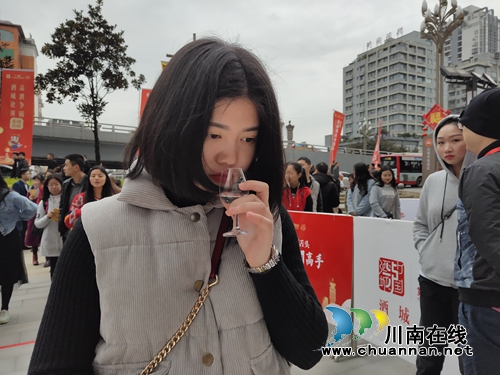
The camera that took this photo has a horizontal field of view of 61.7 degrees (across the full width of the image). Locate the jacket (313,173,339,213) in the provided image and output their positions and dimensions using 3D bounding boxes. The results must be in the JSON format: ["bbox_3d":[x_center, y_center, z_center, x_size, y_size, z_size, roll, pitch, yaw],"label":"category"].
[{"bbox_3d":[1.063,0.155,5.900,0.500,0.720,0.320,0,0,20],"label":"jacket"}]

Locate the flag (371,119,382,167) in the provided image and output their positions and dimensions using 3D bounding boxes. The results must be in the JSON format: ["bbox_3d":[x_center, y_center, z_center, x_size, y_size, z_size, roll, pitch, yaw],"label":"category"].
[{"bbox_3d":[4.548,-1.611,15.000,0.420,1.750,0.150,3,0,17],"label":"flag"}]

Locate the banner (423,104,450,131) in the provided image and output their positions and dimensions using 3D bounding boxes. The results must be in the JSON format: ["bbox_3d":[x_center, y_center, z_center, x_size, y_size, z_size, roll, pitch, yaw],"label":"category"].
[{"bbox_3d":[8.027,-3.008,18.000,1.150,1.150,0.120,0,0,30],"label":"banner"}]

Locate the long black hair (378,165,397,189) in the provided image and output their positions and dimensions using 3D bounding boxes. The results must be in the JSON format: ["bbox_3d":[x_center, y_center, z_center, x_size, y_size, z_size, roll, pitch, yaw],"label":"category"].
[{"bbox_3d":[1.580,-0.122,4.850,0.230,0.280,0.220,0,0,16],"label":"long black hair"}]

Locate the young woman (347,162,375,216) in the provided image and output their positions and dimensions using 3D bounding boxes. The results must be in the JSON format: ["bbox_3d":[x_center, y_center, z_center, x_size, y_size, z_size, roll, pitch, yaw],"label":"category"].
[{"bbox_3d":[1.293,0.550,4.900,0.350,1.660,0.470,0,0,-30],"label":"young woman"}]

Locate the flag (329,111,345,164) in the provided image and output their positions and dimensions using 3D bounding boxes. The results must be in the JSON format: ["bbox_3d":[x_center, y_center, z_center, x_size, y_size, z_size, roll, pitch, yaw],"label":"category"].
[{"bbox_3d":[2.804,-1.595,13.500,0.420,1.750,0.080,7,0,6],"label":"flag"}]

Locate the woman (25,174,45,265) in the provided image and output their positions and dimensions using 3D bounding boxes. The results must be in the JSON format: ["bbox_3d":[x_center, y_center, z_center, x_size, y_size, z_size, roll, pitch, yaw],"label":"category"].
[{"bbox_3d":[-3.798,0.575,7.400,0.470,1.610,0.340,0,0,3],"label":"woman"}]

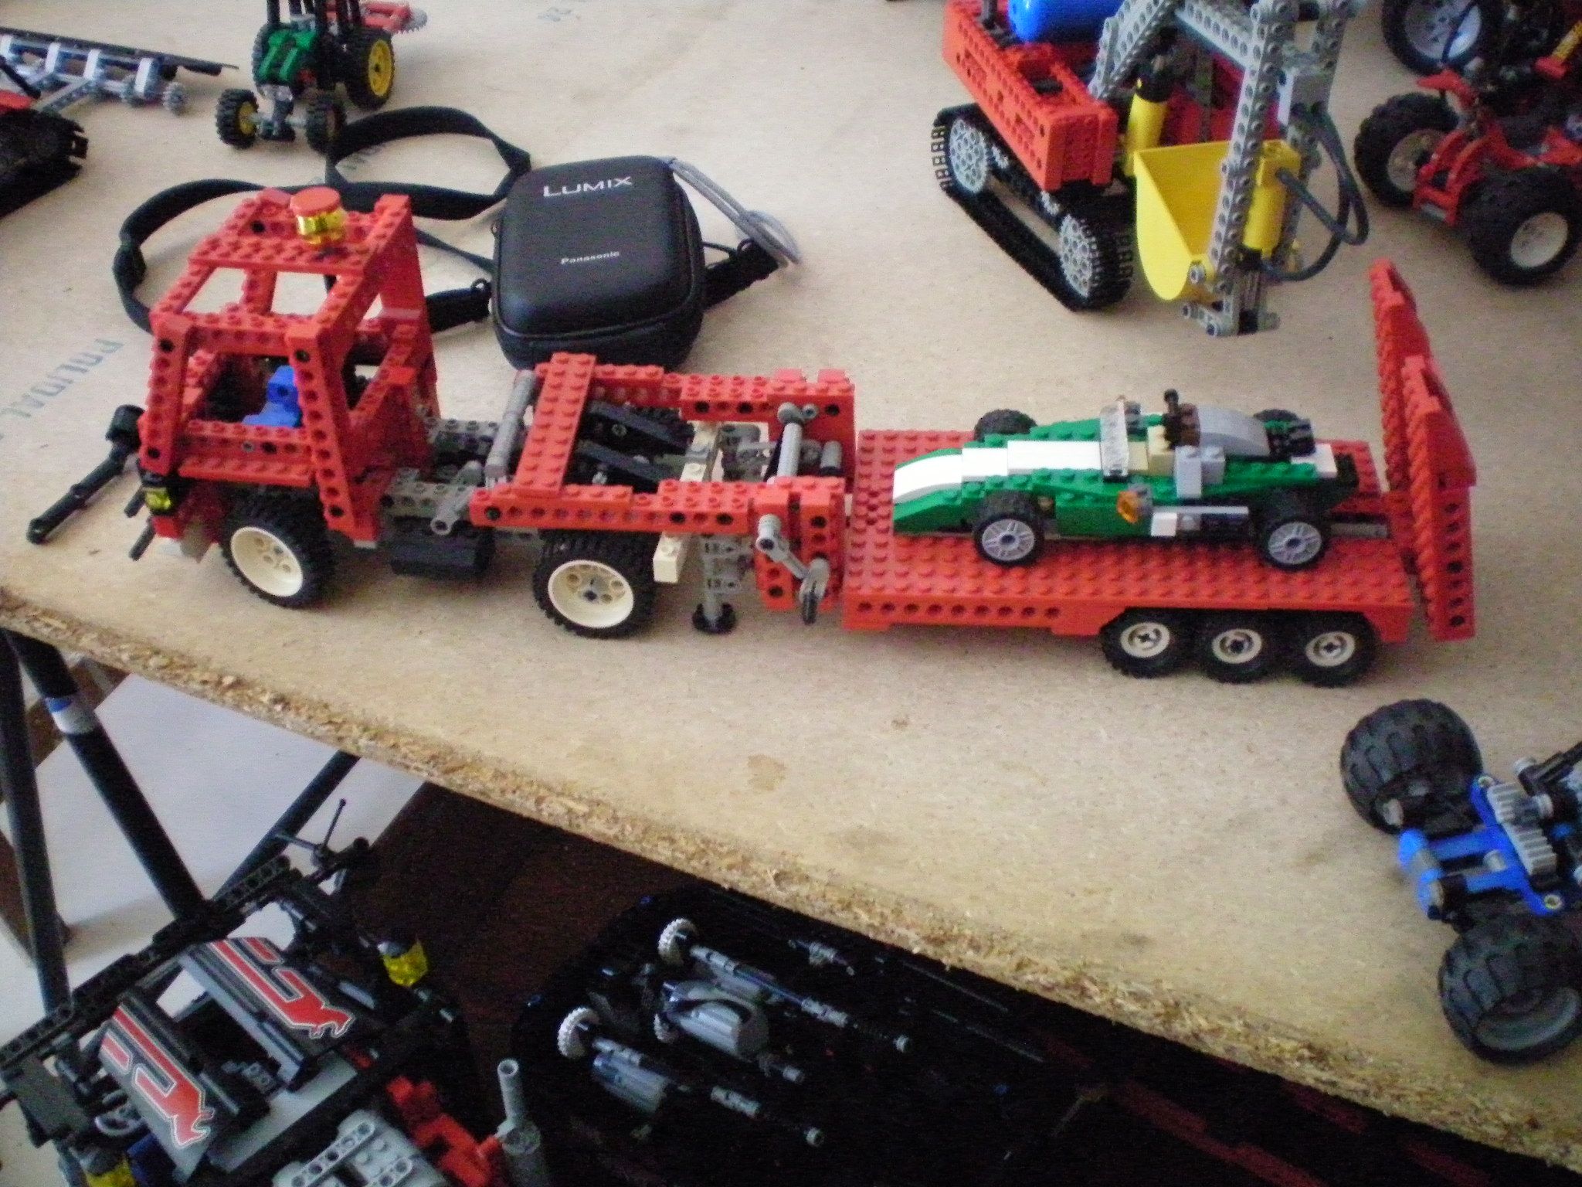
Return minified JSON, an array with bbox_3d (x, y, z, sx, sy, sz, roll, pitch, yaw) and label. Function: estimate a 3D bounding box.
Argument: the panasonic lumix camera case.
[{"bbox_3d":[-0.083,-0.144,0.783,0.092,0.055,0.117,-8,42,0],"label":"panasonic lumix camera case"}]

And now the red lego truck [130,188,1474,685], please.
[{"bbox_3d":[0.000,-0.063,0.620,0.476,0.144,0.103,3,41,7],"label":"red lego truck"}]

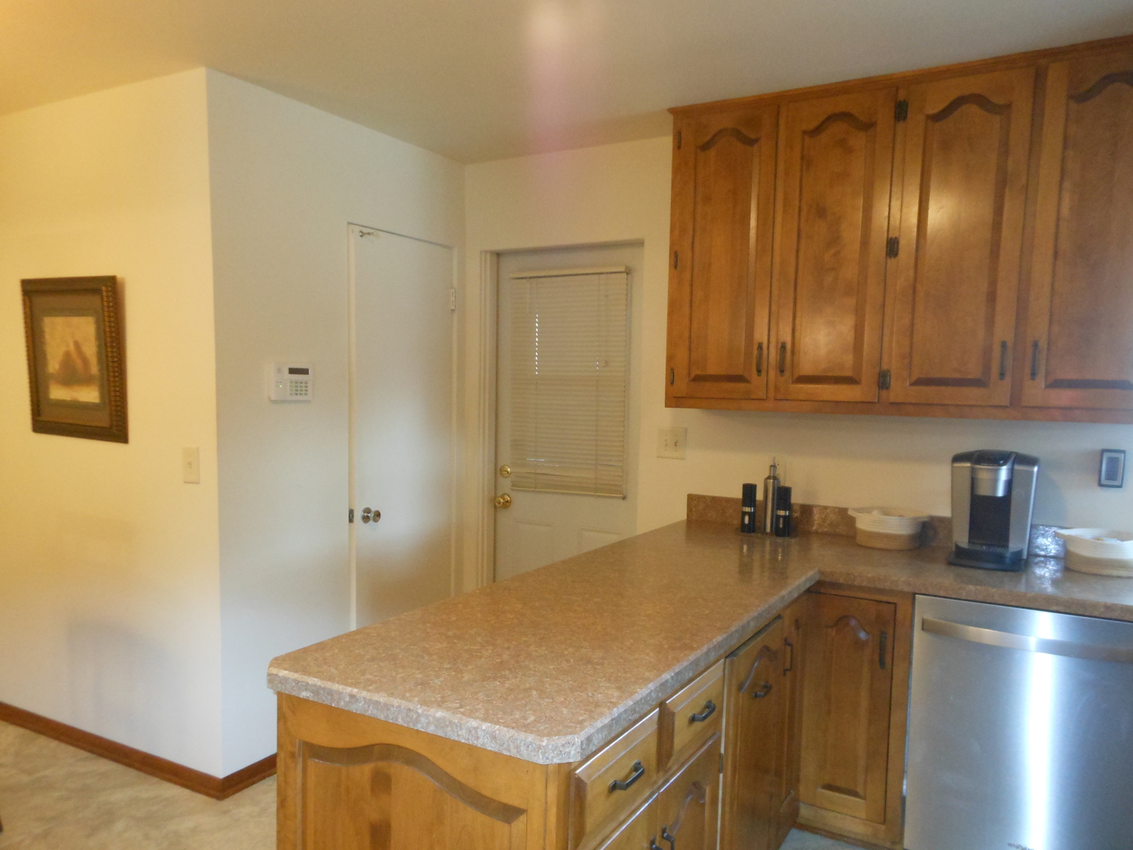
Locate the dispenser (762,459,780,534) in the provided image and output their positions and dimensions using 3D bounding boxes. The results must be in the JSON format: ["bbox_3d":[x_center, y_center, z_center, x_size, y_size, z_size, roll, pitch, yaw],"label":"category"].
[{"bbox_3d":[0.741,0.259,2.971,0.056,0.268,0.056,2,3,30],"label":"dispenser"}]

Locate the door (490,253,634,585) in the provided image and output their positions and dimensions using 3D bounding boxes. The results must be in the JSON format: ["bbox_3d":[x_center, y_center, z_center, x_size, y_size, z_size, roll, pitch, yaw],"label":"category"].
[{"bbox_3d":[0.004,0.227,3.703,0.785,2.030,0.045,2,3,30],"label":"door"}]

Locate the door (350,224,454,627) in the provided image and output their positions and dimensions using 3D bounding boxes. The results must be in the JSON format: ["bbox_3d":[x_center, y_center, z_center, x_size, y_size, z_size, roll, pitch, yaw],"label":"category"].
[{"bbox_3d":[-0.707,0.219,3.527,0.045,2.030,0.620,2,3,30],"label":"door"}]

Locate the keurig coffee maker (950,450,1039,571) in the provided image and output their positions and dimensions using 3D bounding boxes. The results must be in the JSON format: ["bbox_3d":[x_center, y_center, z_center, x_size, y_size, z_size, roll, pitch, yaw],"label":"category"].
[{"bbox_3d":[1.325,0.256,2.549,0.240,0.335,0.300,2,3,30],"label":"keurig coffee maker"}]

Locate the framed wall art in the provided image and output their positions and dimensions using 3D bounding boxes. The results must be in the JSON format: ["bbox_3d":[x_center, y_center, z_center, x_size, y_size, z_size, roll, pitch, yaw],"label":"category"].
[{"bbox_3d":[-1.862,-0.253,3.083,0.620,0.600,0.035,2,3,30],"label":"framed wall art"}]

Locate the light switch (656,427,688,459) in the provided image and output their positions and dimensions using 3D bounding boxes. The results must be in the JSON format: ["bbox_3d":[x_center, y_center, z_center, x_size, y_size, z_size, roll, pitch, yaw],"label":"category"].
[{"bbox_3d":[0.425,0.075,3.321,0.119,0.119,0.015,2,3,30],"label":"light switch"}]

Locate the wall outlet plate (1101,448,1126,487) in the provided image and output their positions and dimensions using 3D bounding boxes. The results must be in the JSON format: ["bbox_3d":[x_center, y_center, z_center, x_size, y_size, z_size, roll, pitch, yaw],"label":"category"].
[{"bbox_3d":[1.719,0.139,2.578,0.067,0.117,0.014,2,3,30],"label":"wall outlet plate"}]

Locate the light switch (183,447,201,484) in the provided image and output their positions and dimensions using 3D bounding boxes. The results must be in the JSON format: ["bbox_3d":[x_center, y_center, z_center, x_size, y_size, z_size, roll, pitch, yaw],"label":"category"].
[{"bbox_3d":[-1.272,0.136,2.779,0.076,0.118,0.015,2,3,30],"label":"light switch"}]

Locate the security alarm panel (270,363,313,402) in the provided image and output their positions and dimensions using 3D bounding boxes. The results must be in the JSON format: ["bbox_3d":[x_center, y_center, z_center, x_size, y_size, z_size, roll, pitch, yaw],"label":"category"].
[{"bbox_3d":[-0.990,-0.153,2.937,0.032,0.130,0.180,2,3,30],"label":"security alarm panel"}]

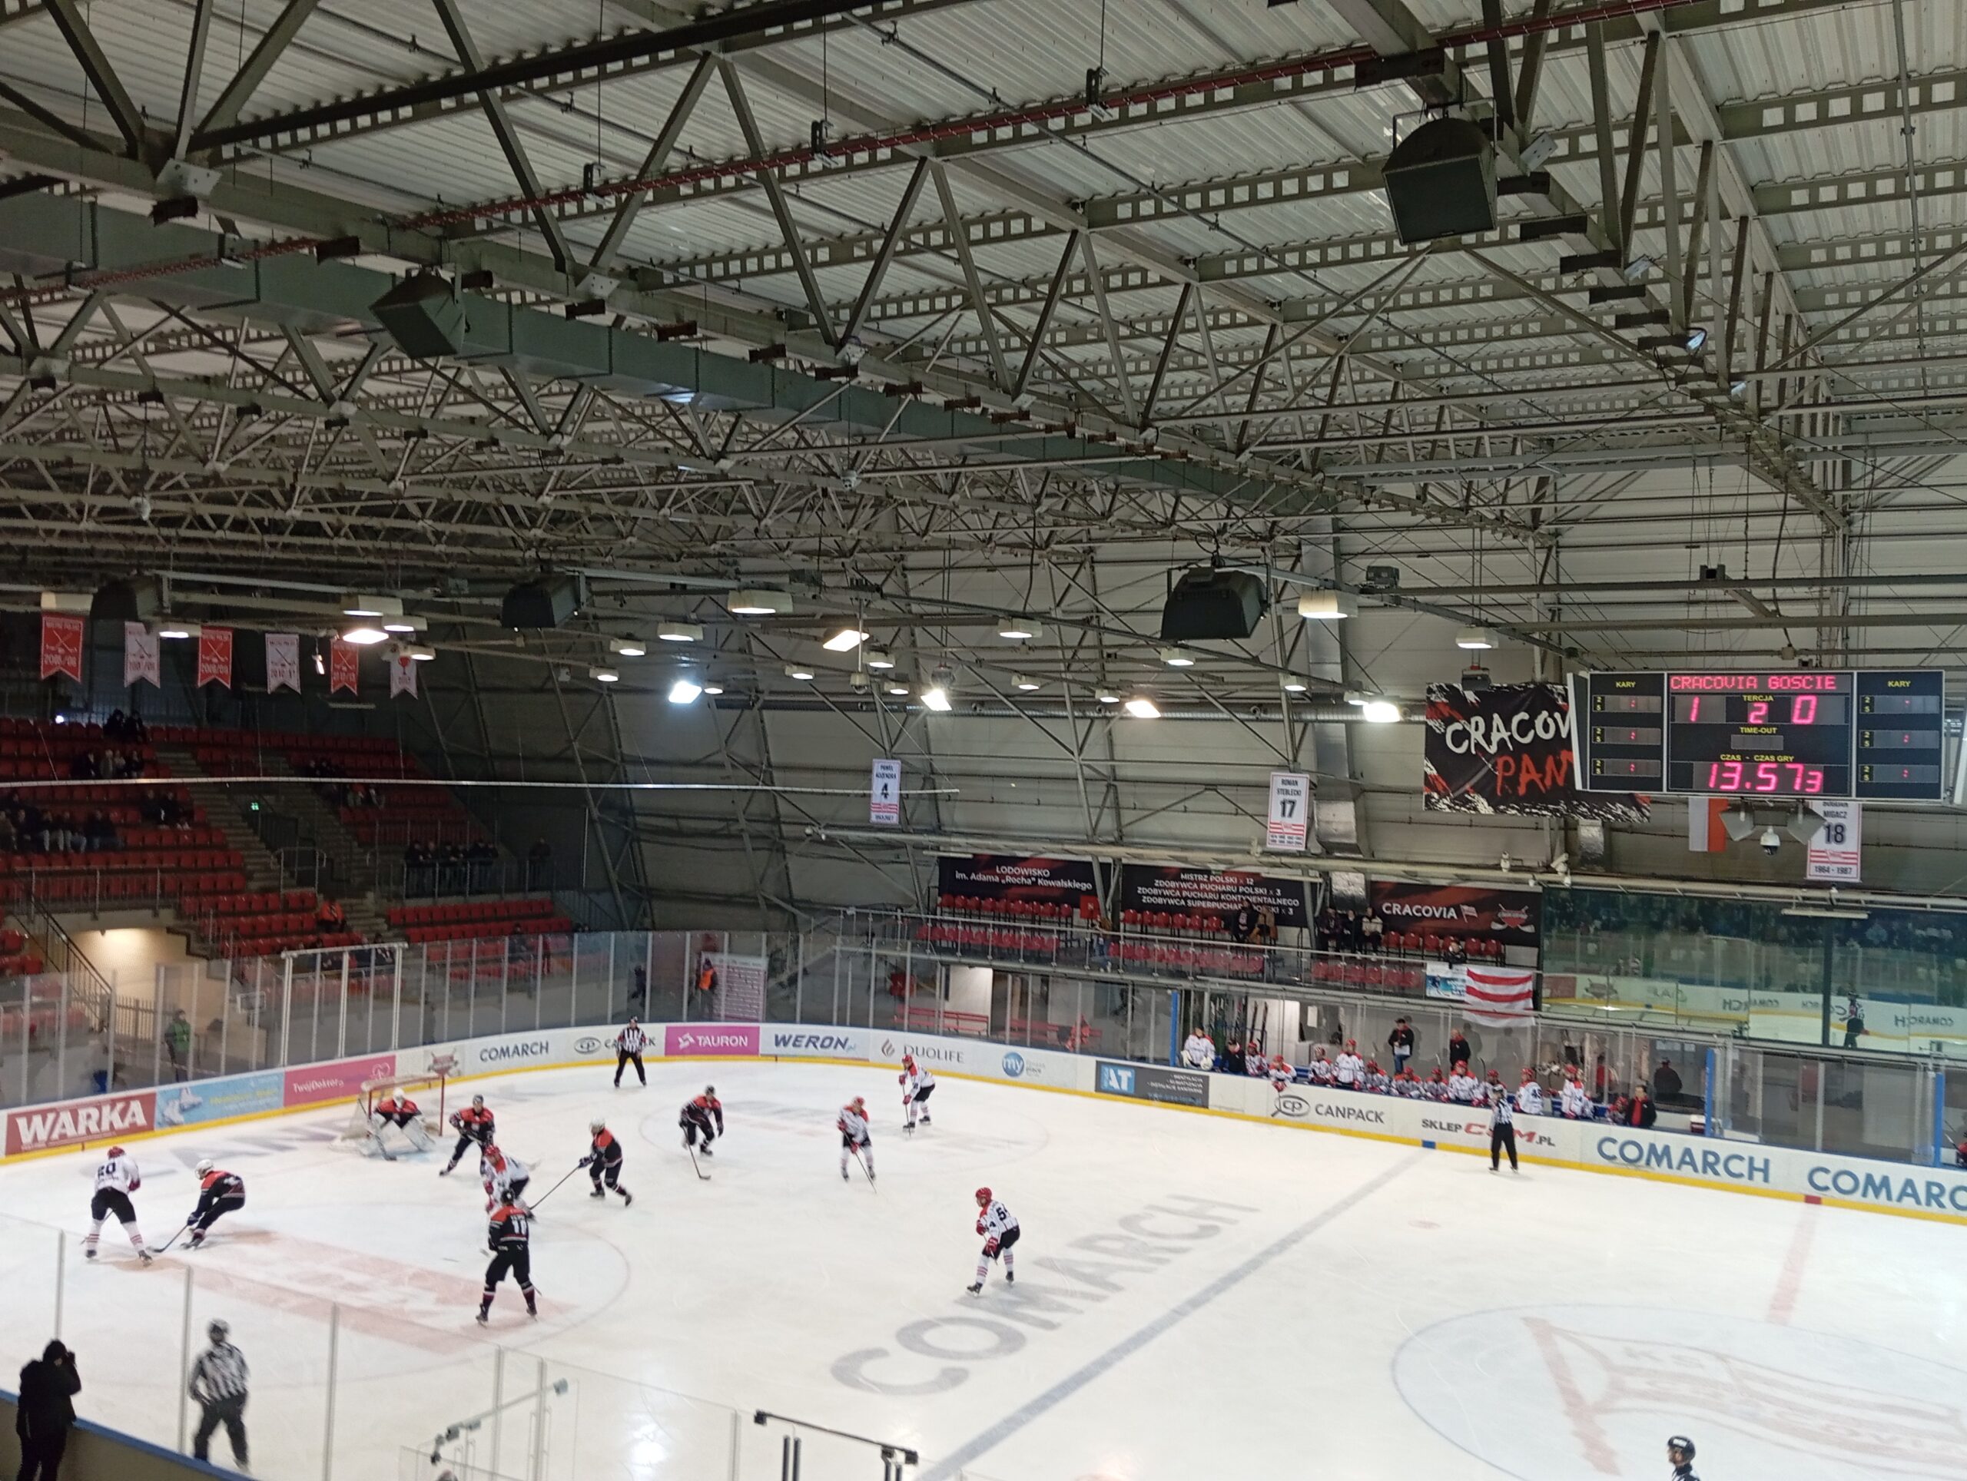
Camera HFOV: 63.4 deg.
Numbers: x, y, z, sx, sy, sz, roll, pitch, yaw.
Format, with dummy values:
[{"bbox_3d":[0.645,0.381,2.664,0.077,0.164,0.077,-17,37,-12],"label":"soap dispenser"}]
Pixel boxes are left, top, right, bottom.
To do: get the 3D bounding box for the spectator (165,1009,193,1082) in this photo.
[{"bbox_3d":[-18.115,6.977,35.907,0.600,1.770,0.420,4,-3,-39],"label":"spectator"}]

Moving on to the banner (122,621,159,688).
[{"bbox_3d":[-20.421,-2.069,38.643,0.040,1.630,0.890,1,-3,30],"label":"banner"}]

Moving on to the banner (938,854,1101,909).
[{"bbox_3d":[1.122,4.296,47.924,5.670,1.400,0.050,1,-3,30],"label":"banner"}]

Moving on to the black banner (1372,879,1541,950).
[{"bbox_3d":[12.287,4.499,41.576,4.370,1.400,0.050,1,-3,30],"label":"black banner"}]

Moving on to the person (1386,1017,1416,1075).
[{"bbox_3d":[10.034,7.574,38.286,0.620,1.760,0.480,1,-3,35],"label":"person"}]

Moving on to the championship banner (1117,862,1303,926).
[{"bbox_3d":[6.462,4.393,44.888,5.730,1.400,0.050,1,-3,30],"label":"championship banner"}]

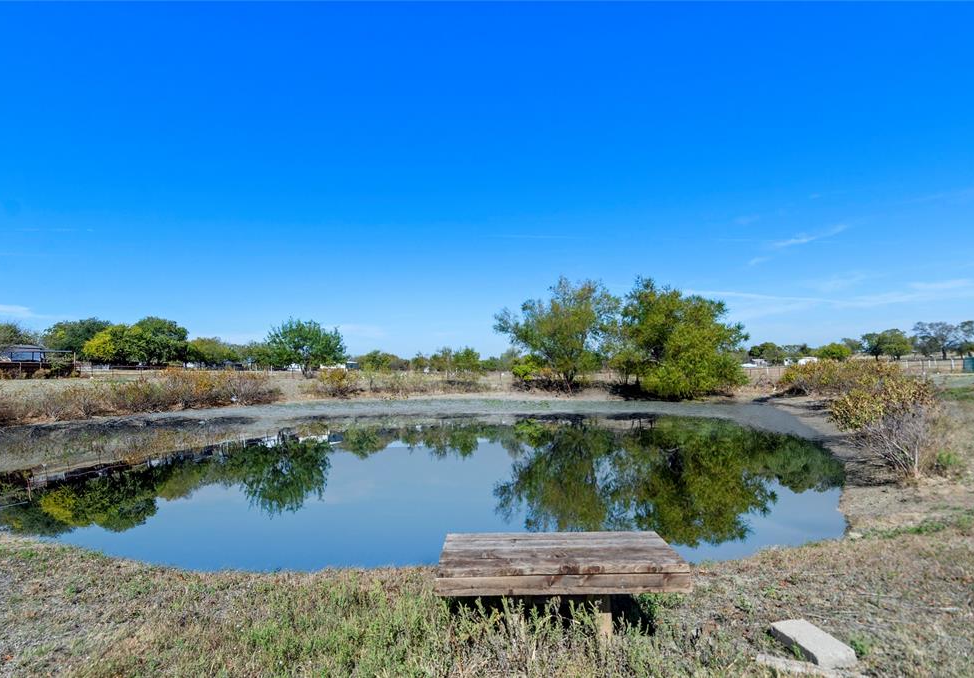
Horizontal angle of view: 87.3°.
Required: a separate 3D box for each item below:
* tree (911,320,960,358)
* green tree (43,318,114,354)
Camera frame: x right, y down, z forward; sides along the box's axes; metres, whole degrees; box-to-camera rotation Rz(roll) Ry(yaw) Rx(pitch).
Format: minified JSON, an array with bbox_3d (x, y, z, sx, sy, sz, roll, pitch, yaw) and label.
[{"bbox_3d":[83.293,0.279,95.000,6.640,7.438,5.976,-2,-3,41],"label":"tree"},{"bbox_3d":[-59.933,0.220,75.000,8.165,6.459,6.940,2,-3,-39],"label":"green tree"}]

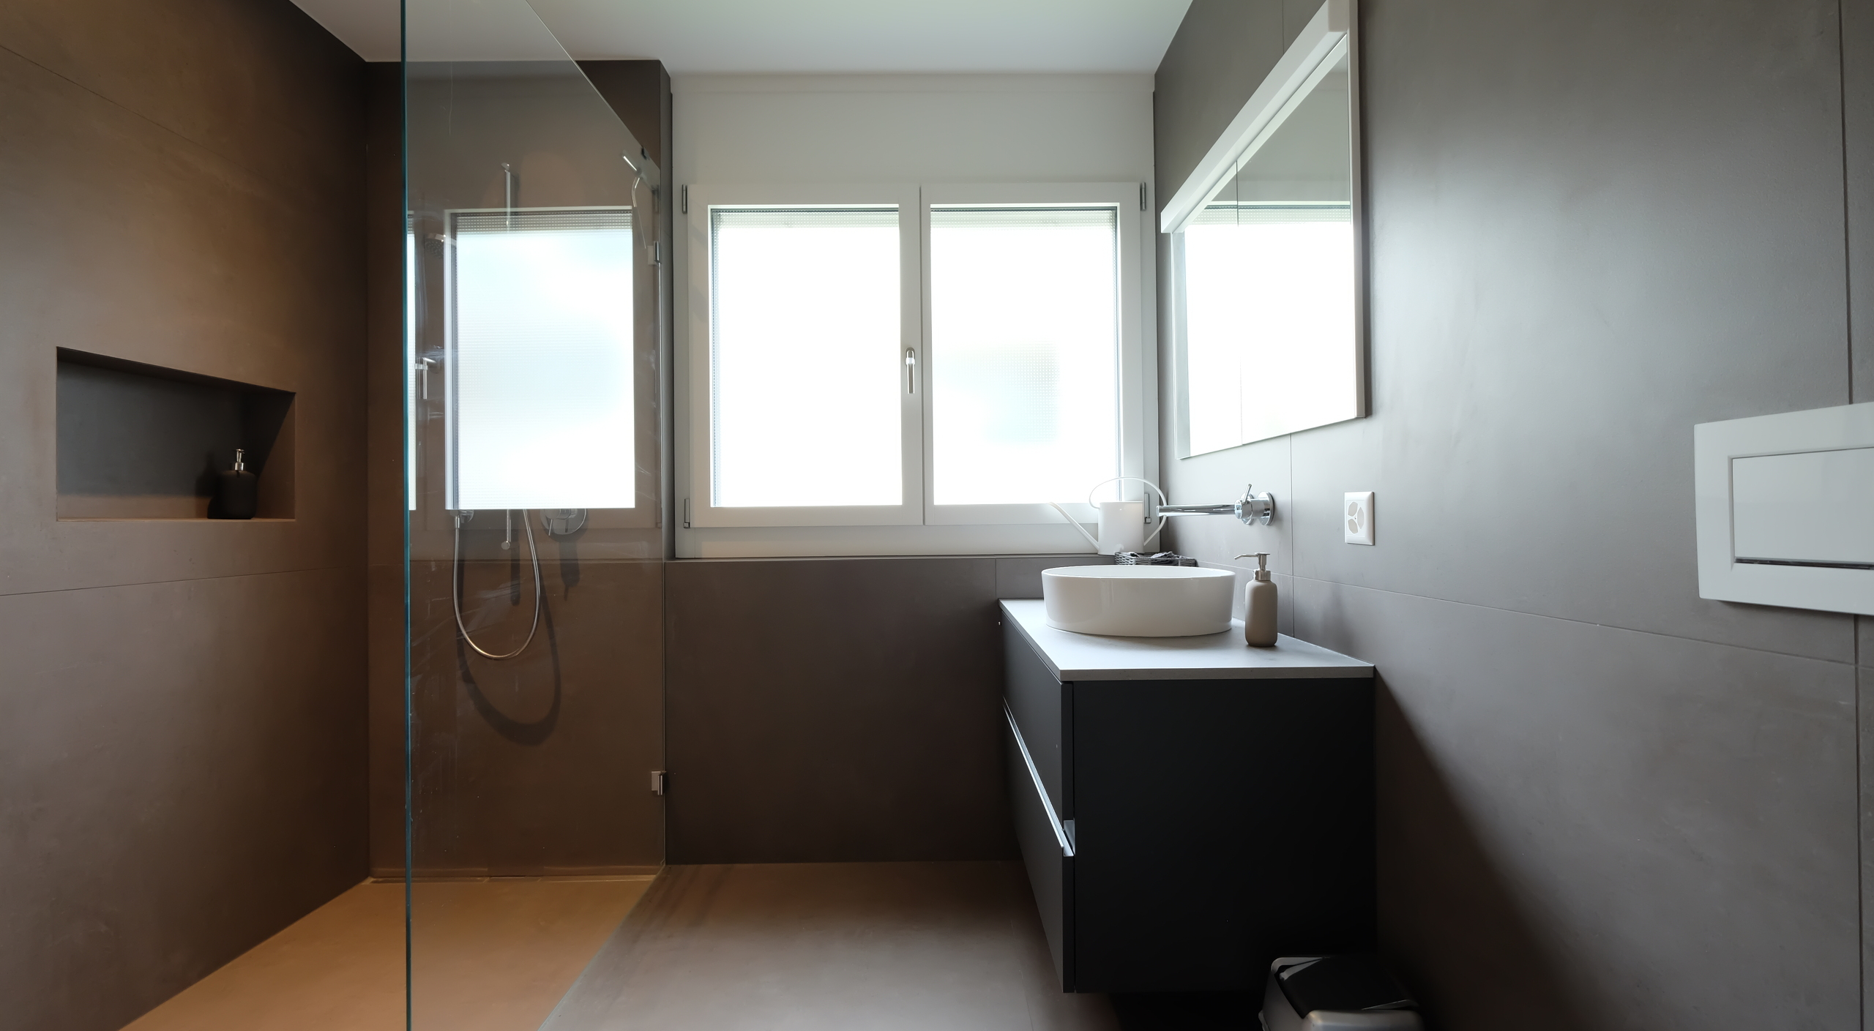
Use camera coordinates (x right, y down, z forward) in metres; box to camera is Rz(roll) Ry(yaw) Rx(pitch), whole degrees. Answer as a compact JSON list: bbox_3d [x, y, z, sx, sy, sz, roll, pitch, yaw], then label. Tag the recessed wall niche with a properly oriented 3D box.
[{"bbox_3d":[-1.783,-0.157,1.802,0.142,0.338,0.570,-1,0,-1],"label":"recessed wall niche"}]

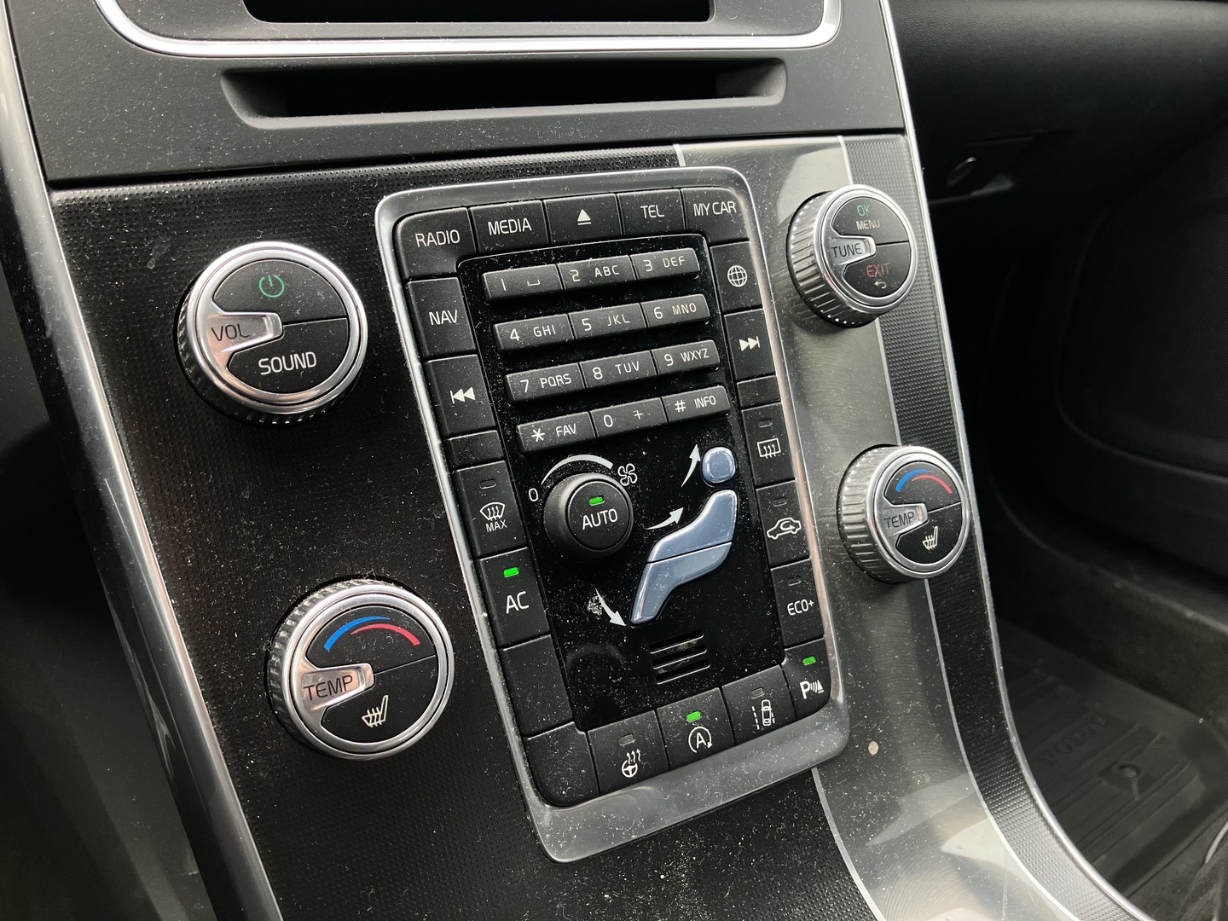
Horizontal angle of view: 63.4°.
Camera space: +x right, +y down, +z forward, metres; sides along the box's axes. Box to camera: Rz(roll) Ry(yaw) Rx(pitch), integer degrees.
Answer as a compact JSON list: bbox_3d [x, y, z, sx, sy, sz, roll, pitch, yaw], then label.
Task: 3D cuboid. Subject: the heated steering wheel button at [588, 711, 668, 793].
[{"bbox_3d":[0.003,0.077,0.265,0.020,0.017,0.005,-12,0,-25],"label":"heated steering wheel button"}]

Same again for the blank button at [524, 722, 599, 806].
[{"bbox_3d":[-0.014,0.080,0.257,0.015,0.020,0.005,-12,0,-25],"label":"blank button"}]

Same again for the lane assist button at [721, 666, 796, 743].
[{"bbox_3d":[0.040,0.069,0.283,0.020,0.017,0.005,-12,0,-25],"label":"lane assist button"}]

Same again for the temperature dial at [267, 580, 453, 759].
[{"bbox_3d":[-0.058,0.049,0.233,0.041,0.041,0.012,-12,0,-25],"label":"temperature dial"}]

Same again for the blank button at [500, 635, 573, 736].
[{"bbox_3d":[-0.020,0.058,0.257,0.014,0.023,0.005,-12,0,-25],"label":"blank button"}]

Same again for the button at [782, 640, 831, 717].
[{"bbox_3d":[0.056,0.064,0.291,0.015,0.020,0.005,-12,0,-25],"label":"button"}]

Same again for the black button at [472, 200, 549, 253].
[{"bbox_3d":[-0.029,-0.062,0.265,0.020,0.012,0.005,-12,0,-25],"label":"black button"}]

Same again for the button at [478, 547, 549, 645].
[{"bbox_3d":[-0.026,0.036,0.256,0.014,0.022,0.005,-12,0,-25],"label":"button"}]

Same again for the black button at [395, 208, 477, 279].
[{"bbox_3d":[-0.046,-0.055,0.256,0.020,0.017,0.005,-12,0,-25],"label":"black button"}]

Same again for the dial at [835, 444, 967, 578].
[{"bbox_3d":[0.089,0.017,0.304,0.041,0.041,0.012,-12,0,-25],"label":"dial"}]

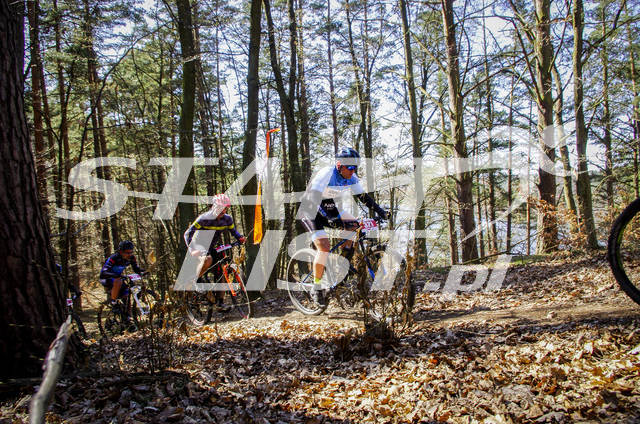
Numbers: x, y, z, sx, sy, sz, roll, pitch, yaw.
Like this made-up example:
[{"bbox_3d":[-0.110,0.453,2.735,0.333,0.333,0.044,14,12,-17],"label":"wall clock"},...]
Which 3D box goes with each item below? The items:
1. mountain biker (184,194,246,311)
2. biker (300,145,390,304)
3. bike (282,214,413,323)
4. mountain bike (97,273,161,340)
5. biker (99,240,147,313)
[{"bbox_3d":[-1.380,0.535,6.380,0.660,1.540,0.800,0,-1,-40],"label":"mountain biker"},{"bbox_3d":[0.230,0.160,4.760,0.660,1.570,0.820,0,-1,-40],"label":"biker"},{"bbox_3d":[0.230,0.550,4.740,0.680,1.040,1.760,0,-6,-41],"label":"bike"},{"bbox_3d":[-3.190,1.570,7.950,1.820,1.050,0.680,-14,-5,37],"label":"mountain bike"},{"bbox_3d":[-3.260,1.170,7.950,0.920,1.400,0.580,-7,-1,38],"label":"biker"}]

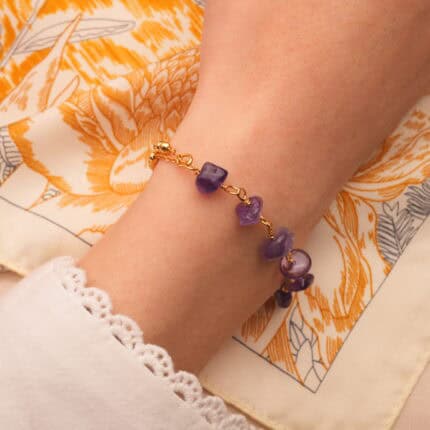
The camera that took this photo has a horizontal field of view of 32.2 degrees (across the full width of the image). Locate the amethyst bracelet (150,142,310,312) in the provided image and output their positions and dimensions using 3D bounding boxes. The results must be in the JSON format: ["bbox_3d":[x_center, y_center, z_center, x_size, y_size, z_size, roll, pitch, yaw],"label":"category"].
[{"bbox_3d":[0.004,0.003,0.237,0.063,0.047,0.014,38,69,6],"label":"amethyst bracelet"}]

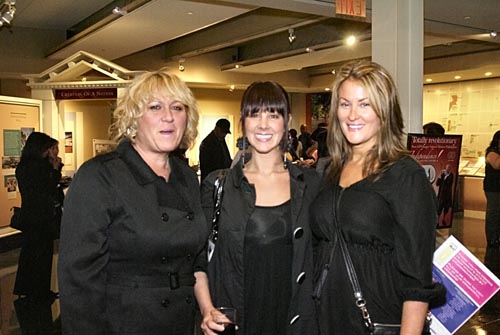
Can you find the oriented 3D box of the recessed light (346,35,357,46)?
[{"bbox_3d":[1.506,-1.880,8.048,0.150,0.170,0.150,0,4,14],"label":"recessed light"}]

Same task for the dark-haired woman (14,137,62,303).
[{"bbox_3d":[-2.085,0.467,5.353,0.440,1.650,0.440,-1,4,-15],"label":"dark-haired woman"}]

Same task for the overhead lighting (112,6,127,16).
[{"bbox_3d":[-1.456,-1.741,6.053,0.150,0.110,0.110,-3,4,-30],"label":"overhead lighting"}]

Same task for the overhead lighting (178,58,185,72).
[{"bbox_3d":[-1.272,-1.899,10.100,0.110,0.250,0.120,-2,4,-24],"label":"overhead lighting"}]

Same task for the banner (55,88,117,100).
[{"bbox_3d":[-2.479,-1.106,8.200,1.030,0.165,0.050,1,4,17],"label":"banner"}]

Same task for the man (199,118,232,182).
[{"bbox_3d":[-0.480,0.255,7.430,0.420,1.790,0.500,0,4,9],"label":"man"}]

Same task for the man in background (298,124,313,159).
[{"bbox_3d":[1.202,-0.001,11.529,0.500,1.770,0.350,1,4,24],"label":"man in background"}]

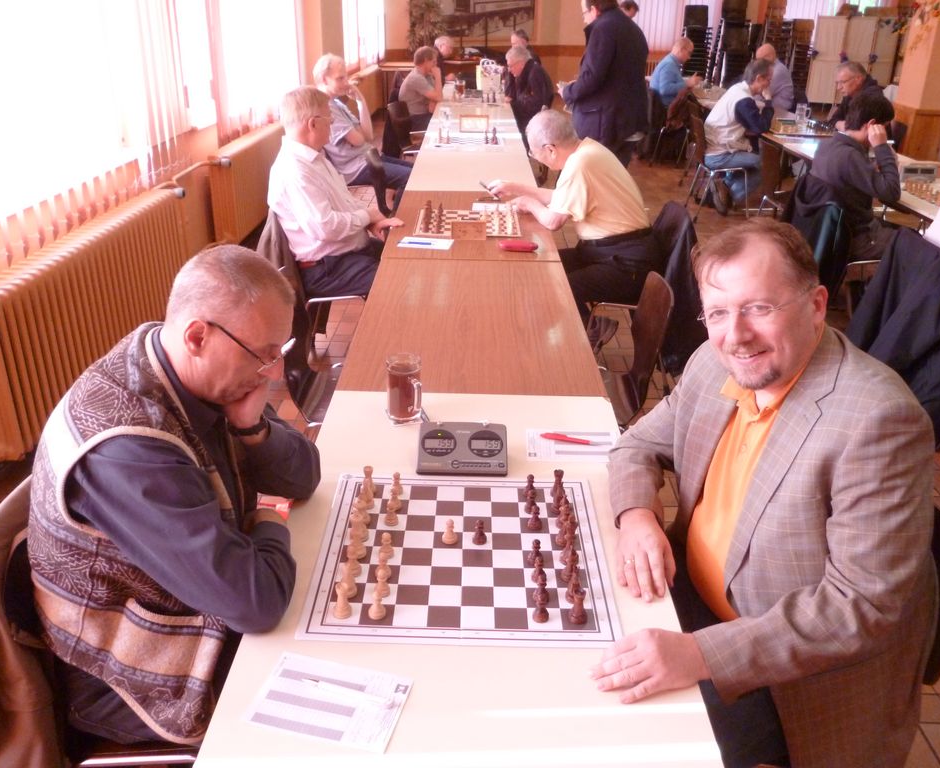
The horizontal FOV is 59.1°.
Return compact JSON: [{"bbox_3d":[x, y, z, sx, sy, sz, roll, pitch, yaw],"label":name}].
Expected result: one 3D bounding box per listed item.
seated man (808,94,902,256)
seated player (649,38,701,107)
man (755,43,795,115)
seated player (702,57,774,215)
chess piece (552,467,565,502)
[{"bbox_3d":[2.148,-0.939,4.586,0.760,1.280,0.520,-1,25,-5],"label":"seated man"},{"bbox_3d":[2.357,-3.243,9.502,0.750,1.330,0.520,1,25,0],"label":"seated player"},{"bbox_3d":[3.088,-2.867,8.774,0.660,1.310,0.520,2,25,0],"label":"man"},{"bbox_3d":[2.257,-2.089,7.072,0.700,1.290,0.520,2,25,0],"label":"seated player"},{"bbox_3d":[0.186,0.204,1.715,0.030,0.058,0.030,1,25,0],"label":"chess piece"}]

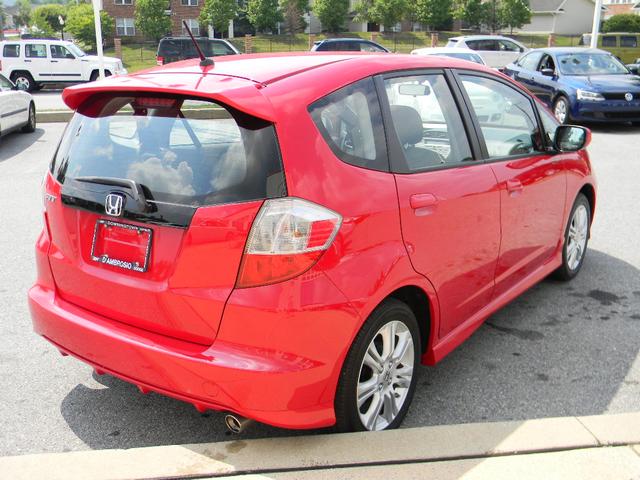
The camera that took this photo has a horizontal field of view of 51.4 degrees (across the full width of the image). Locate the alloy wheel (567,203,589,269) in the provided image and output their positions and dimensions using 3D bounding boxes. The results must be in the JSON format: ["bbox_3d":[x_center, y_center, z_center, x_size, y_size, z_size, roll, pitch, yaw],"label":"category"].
[{"bbox_3d":[1.694,-0.022,4.562,0.160,0.432,0.432,9,18,35],"label":"alloy wheel"}]

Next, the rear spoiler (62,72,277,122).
[{"bbox_3d":[-0.617,-0.536,2.504,1.140,0.190,0.260,9,18,35],"label":"rear spoiler"}]

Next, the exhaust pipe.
[{"bbox_3d":[-0.259,0.625,2.364,0.068,0.068,0.150,9,18,36],"label":"exhaust pipe"}]

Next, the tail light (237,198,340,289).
[{"bbox_3d":[-0.102,0.001,2.224,0.230,0.300,0.340,9,18,36],"label":"tail light"}]

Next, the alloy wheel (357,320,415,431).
[{"bbox_3d":[0.207,0.518,2.626,0.160,0.432,0.432,9,18,35],"label":"alloy wheel"}]

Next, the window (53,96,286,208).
[{"bbox_3d":[-0.677,-0.333,2.511,1.340,0.425,0.172,9,0,36],"label":"window"}]

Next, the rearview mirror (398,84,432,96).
[{"bbox_3d":[0.593,-0.928,4.137,0.235,0.070,0.050,12,20,43],"label":"rearview mirror"}]

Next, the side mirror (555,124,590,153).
[{"bbox_3d":[1.453,-0.575,3.832,0.220,0.155,0.120,12,20,41],"label":"side mirror"}]

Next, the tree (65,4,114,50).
[{"bbox_3d":[-17.000,-15.600,49.000,3.650,3.600,3.500,-1,15,0],"label":"tree"}]

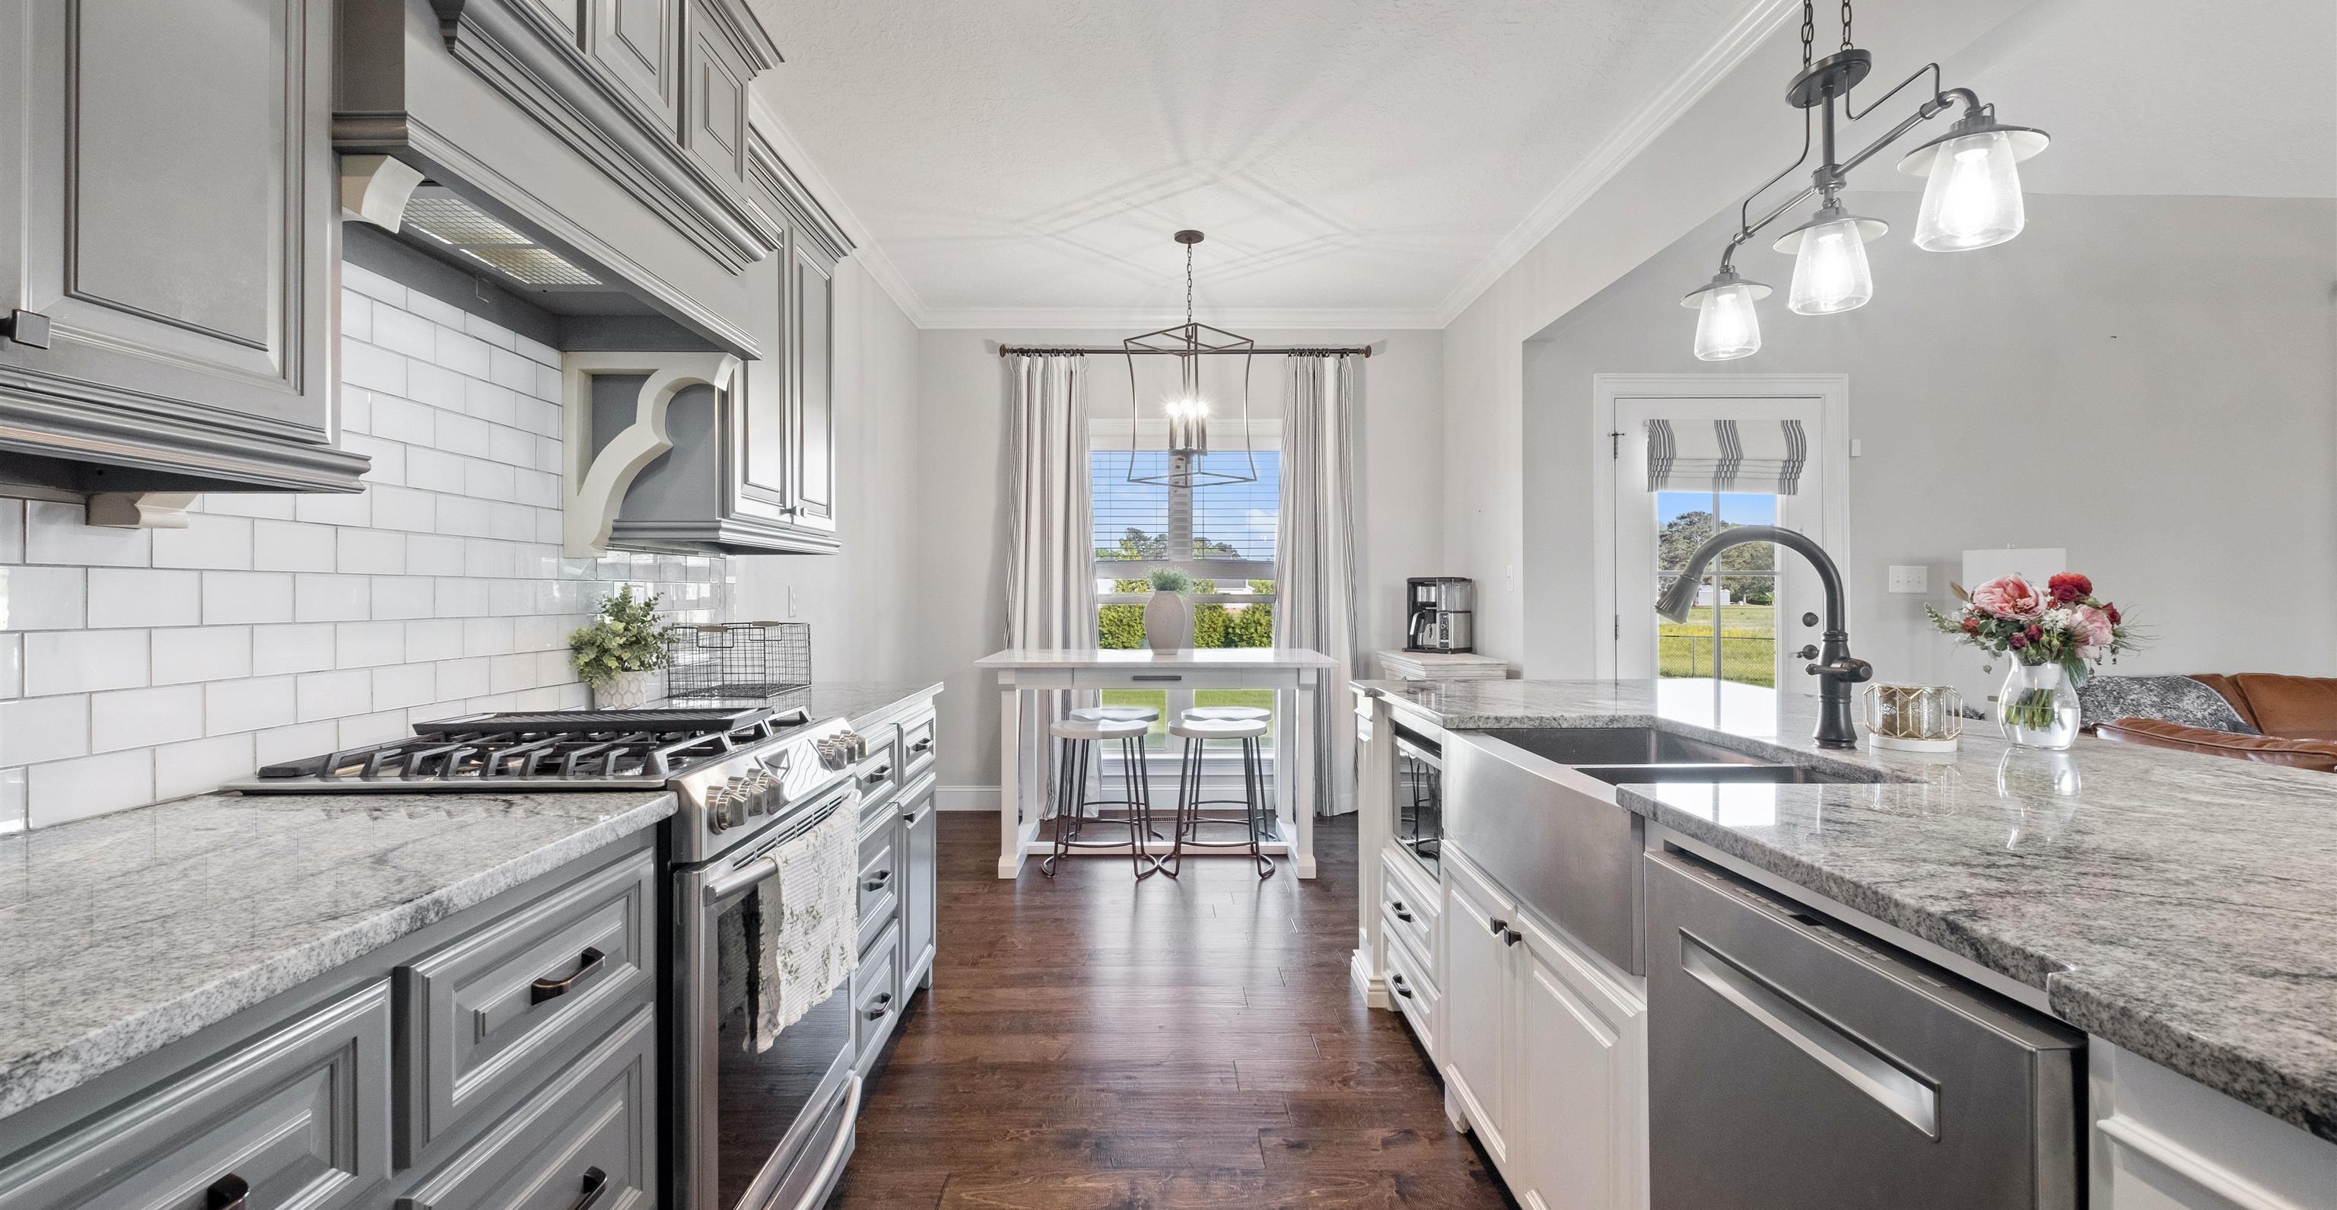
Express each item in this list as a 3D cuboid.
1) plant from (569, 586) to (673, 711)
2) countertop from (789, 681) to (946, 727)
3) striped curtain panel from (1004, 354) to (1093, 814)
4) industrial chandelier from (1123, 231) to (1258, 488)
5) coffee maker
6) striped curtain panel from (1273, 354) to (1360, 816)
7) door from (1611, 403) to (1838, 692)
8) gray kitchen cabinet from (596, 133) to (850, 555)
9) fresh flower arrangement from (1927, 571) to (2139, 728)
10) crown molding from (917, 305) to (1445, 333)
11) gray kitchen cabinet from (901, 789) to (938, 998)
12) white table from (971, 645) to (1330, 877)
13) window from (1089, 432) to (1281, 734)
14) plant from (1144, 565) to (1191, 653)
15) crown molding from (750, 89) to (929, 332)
[{"bbox_3d":[-1.189,0.100,2.116,0.205,0.272,0.205,0,0,-1],"label":"plant"},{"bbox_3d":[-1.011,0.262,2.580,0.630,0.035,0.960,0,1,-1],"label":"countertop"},{"bbox_3d":[-0.634,-0.103,5.240,0.490,2.480,0.130,0,1,-1],"label":"striped curtain panel"},{"bbox_3d":[0.090,-1.061,4.200,0.400,1.055,0.400,0,1,39],"label":"industrial chandelier"},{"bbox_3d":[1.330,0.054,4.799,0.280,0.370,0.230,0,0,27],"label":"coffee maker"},{"bbox_3d":[0.796,-0.105,5.237,0.450,2.470,0.120,0,0,-1],"label":"striped curtain panel"},{"bbox_3d":[2.412,0.107,4.272,0.935,2.060,0.060,0,0,-1],"label":"door"},{"bbox_3d":[-1.123,-0.612,2.533,0.350,0.930,0.840,0,0,-1],"label":"gray kitchen cabinet"},{"bbox_3d":[1.565,0.099,1.760,0.290,0.325,0.290,0,1,-1],"label":"fresh flower arrangement"},{"bbox_3d":[0.074,-1.548,5.262,2.870,0.095,0.075,0,0,-1],"label":"crown molding"},{"bbox_3d":[-0.957,0.797,2.721,0.540,0.620,0.410,0,0,-1],"label":"gray kitchen cabinet"},{"bbox_3d":[-0.045,0.692,4.380,1.510,0.905,0.730,0,1,-1],"label":"white table"},{"bbox_3d":[0.075,-0.070,5.360,1.420,1.760,0.110,0,1,-1],"label":"window"},{"bbox_3d":[-0.010,0.030,4.451,0.210,0.405,0.210,0,0,-1],"label":"plant"},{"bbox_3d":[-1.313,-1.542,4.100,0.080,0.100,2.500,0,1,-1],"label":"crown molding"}]

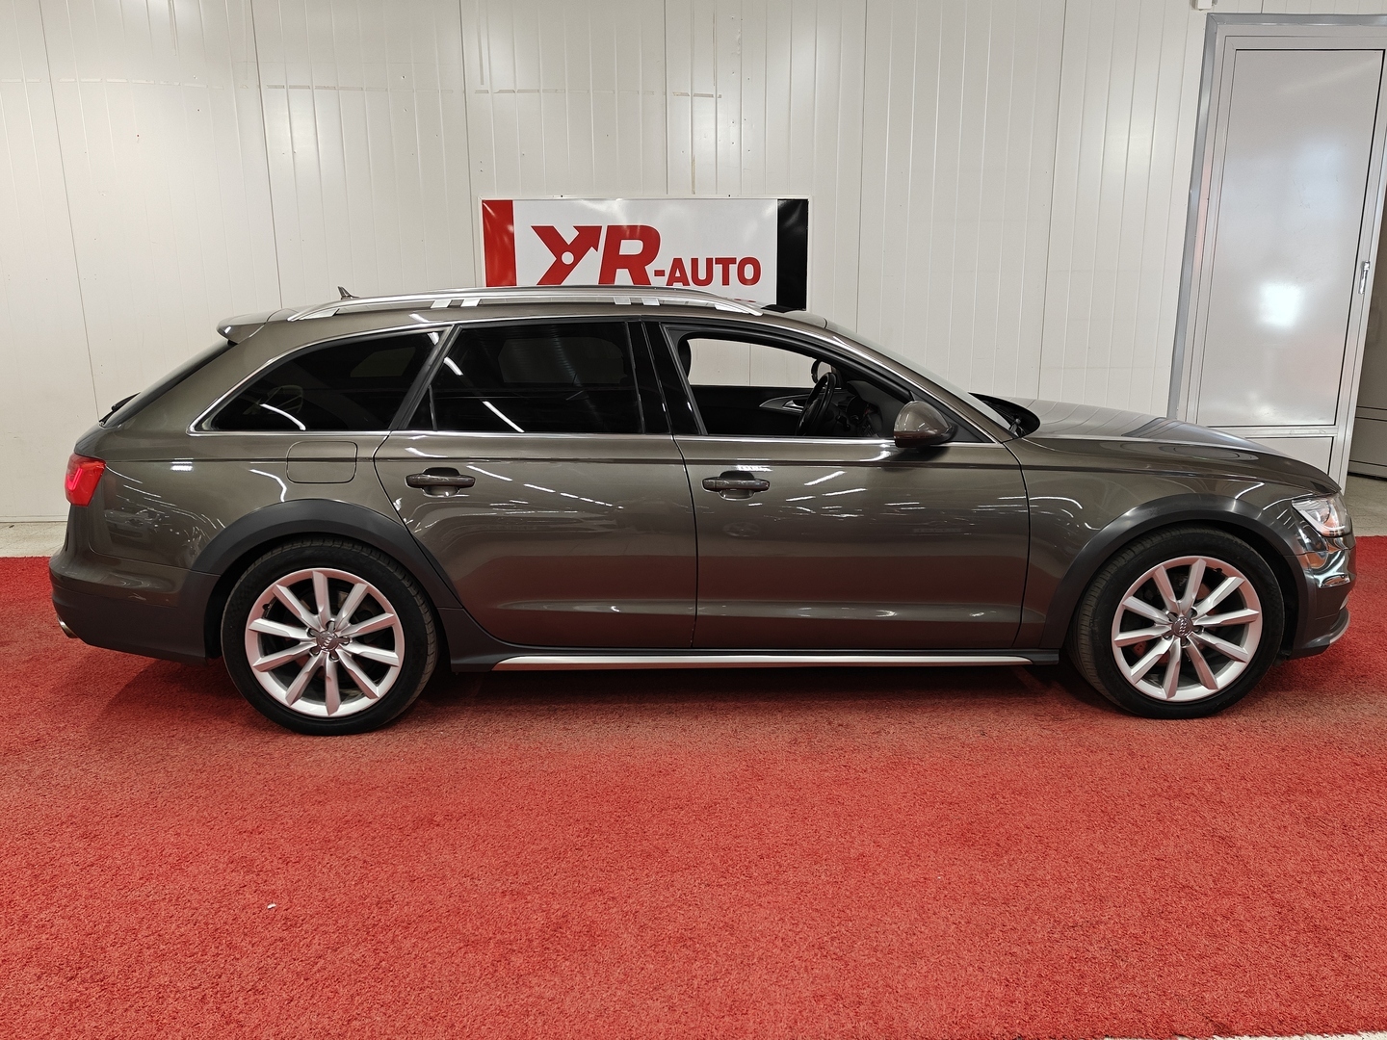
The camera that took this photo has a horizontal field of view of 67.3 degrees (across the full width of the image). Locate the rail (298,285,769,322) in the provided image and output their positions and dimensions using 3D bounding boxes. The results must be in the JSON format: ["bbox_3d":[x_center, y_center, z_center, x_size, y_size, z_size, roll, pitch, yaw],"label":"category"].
[{"bbox_3d":[-0.595,-0.878,4.130,1.660,0.110,1.090,-1,13,-1],"label":"rail"}]

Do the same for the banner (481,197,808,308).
[{"bbox_3d":[-0.282,-1.634,6.444,2.030,0.700,0.040,-1,13,-2],"label":"banner"}]

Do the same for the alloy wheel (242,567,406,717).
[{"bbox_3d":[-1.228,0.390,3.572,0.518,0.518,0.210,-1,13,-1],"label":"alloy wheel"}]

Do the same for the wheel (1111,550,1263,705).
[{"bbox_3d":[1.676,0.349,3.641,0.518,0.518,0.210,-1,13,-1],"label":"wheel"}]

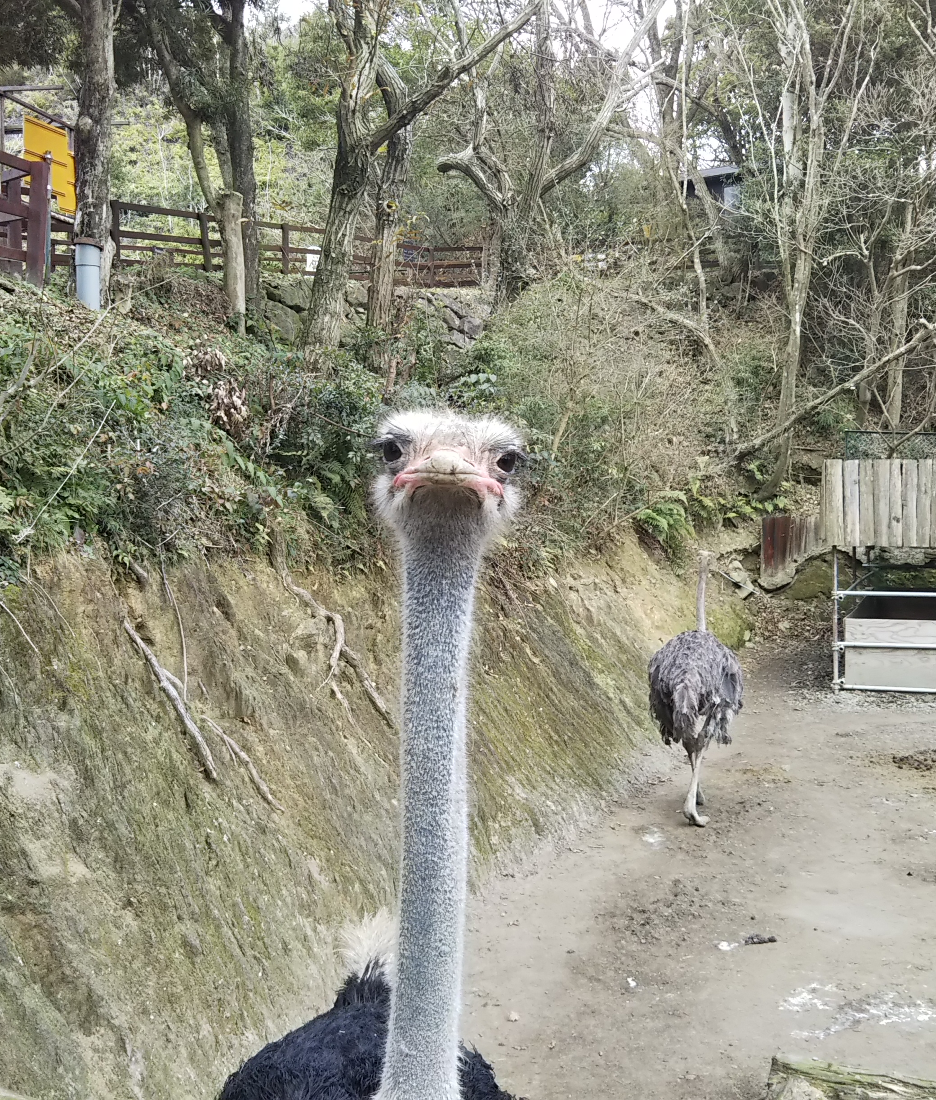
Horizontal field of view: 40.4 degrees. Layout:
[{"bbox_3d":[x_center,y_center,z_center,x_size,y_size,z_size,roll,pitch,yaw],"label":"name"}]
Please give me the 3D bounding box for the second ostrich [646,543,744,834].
[{"bbox_3d":[1.500,0.880,8.350,0.600,1.760,1.120,0,1,14],"label":"second ostrich"}]

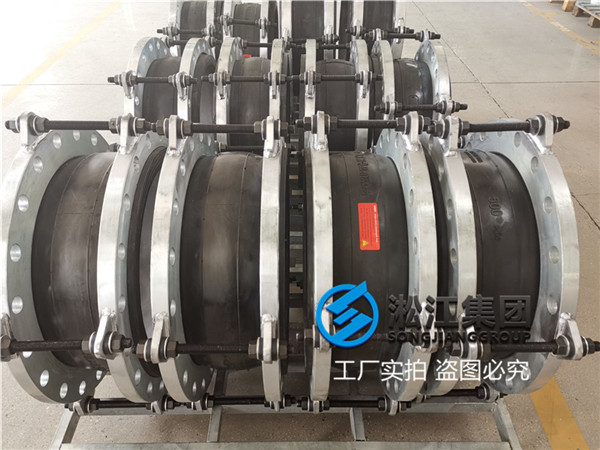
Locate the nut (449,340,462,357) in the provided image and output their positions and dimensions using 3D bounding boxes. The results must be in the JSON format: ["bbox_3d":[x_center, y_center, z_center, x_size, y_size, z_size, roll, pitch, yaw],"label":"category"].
[{"bbox_3d":[0.299,0.239,0.912,0.017,0.030,0.034,0,3,0],"label":"nut"}]

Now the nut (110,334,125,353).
[{"bbox_3d":[-0.331,0.218,0.859,0.018,0.035,0.030,0,-4,-2],"label":"nut"}]

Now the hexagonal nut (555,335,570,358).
[{"bbox_3d":[0.500,0.235,0.903,0.018,0.030,0.035,0,47,2],"label":"hexagonal nut"}]

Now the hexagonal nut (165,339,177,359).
[{"bbox_3d":[-0.237,0.234,0.882,0.018,0.030,0.035,0,52,0],"label":"hexagonal nut"}]

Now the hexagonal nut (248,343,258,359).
[{"bbox_3d":[-0.087,0.235,0.881,0.018,0.030,0.035,0,75,0],"label":"hexagonal nut"}]

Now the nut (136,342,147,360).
[{"bbox_3d":[-0.294,0.235,0.883,0.018,0.030,0.035,0,75,0],"label":"nut"}]

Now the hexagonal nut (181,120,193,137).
[{"bbox_3d":[-0.234,-0.204,0.993,0.018,0.035,0.030,0,20,0],"label":"hexagonal nut"}]

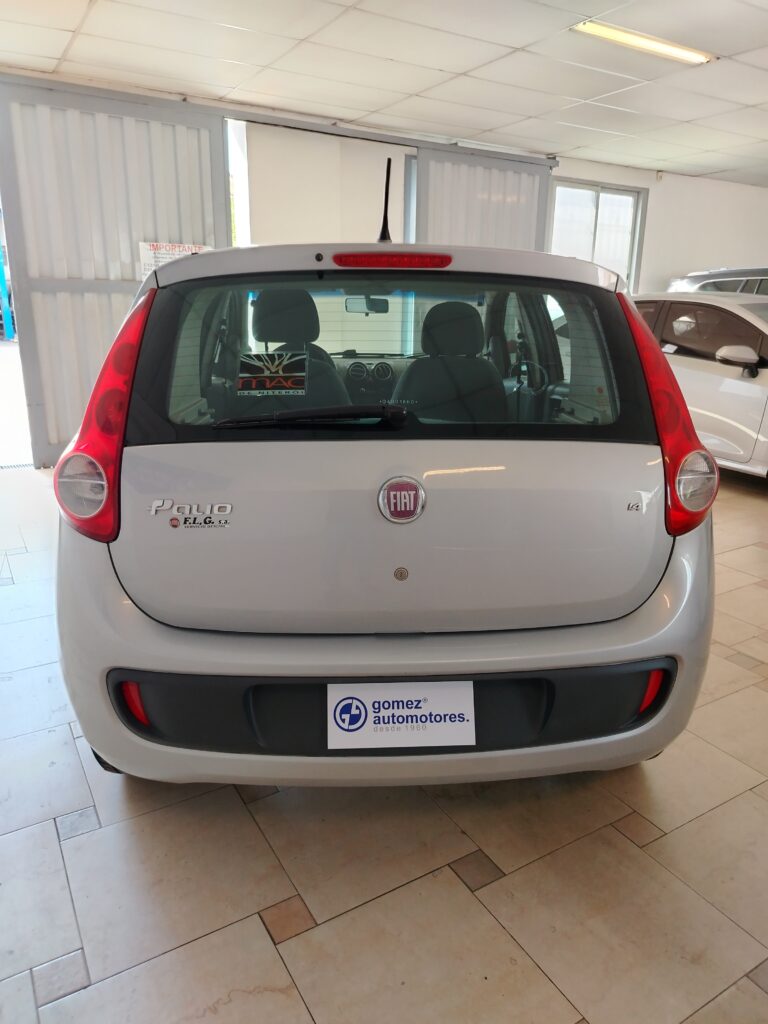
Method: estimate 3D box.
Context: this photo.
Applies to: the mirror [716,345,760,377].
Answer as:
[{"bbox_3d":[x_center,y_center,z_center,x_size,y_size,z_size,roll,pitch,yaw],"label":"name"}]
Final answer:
[{"bbox_3d":[2.450,-1.043,4.896,0.250,0.200,0.150,-7,18,-24],"label":"mirror"}]

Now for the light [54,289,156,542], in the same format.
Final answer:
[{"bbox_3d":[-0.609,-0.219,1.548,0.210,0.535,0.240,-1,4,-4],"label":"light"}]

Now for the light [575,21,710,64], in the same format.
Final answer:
[{"bbox_3d":[1.634,-2.896,4.402,1.170,0.050,0.170,-9,19,-31],"label":"light"}]

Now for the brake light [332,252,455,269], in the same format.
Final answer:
[{"bbox_3d":[0.021,-0.583,1.643,0.278,0.034,0.030,-1,16,-4],"label":"brake light"}]

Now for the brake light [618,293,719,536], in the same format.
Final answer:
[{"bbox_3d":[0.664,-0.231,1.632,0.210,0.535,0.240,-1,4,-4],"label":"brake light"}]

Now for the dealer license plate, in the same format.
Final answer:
[{"bbox_3d":[0.035,0.411,1.437,0.297,0.132,0.010,-1,-6,-4],"label":"dealer license plate"}]

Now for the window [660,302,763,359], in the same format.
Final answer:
[{"bbox_3d":[2.458,-1.345,5.298,0.080,0.400,0.870,12,9,-28],"label":"window"}]

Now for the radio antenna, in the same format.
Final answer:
[{"bbox_3d":[0.008,-0.784,1.803,0.034,0.240,0.034,-1,57,-4],"label":"radio antenna"}]

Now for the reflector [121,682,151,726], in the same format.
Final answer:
[{"bbox_3d":[-0.525,0.407,1.501,0.055,0.103,0.035,4,16,11],"label":"reflector"}]

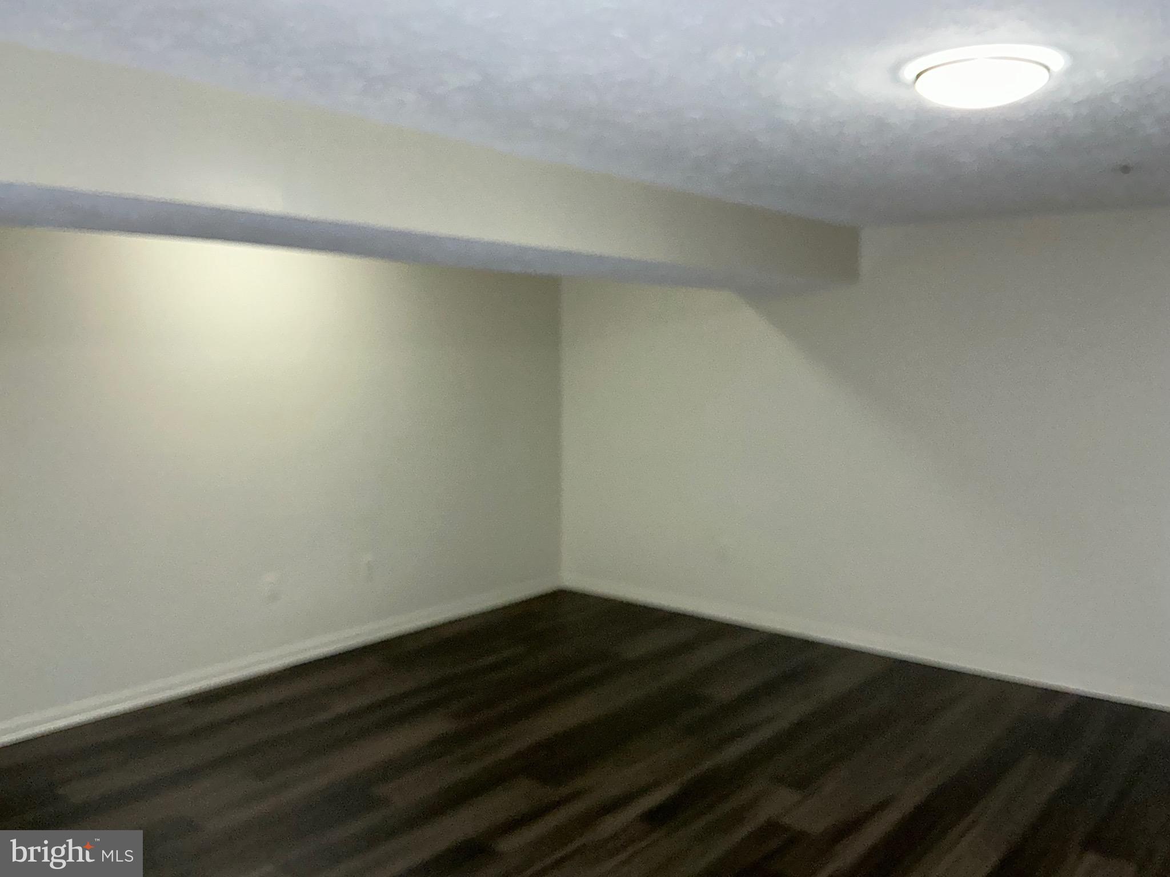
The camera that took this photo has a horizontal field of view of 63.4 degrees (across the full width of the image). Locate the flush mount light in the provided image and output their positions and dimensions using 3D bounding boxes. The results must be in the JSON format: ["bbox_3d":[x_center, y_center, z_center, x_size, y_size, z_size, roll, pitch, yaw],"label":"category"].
[{"bbox_3d":[0.930,-0.827,2.228,0.355,0.087,0.355,4,6,41],"label":"flush mount light"}]

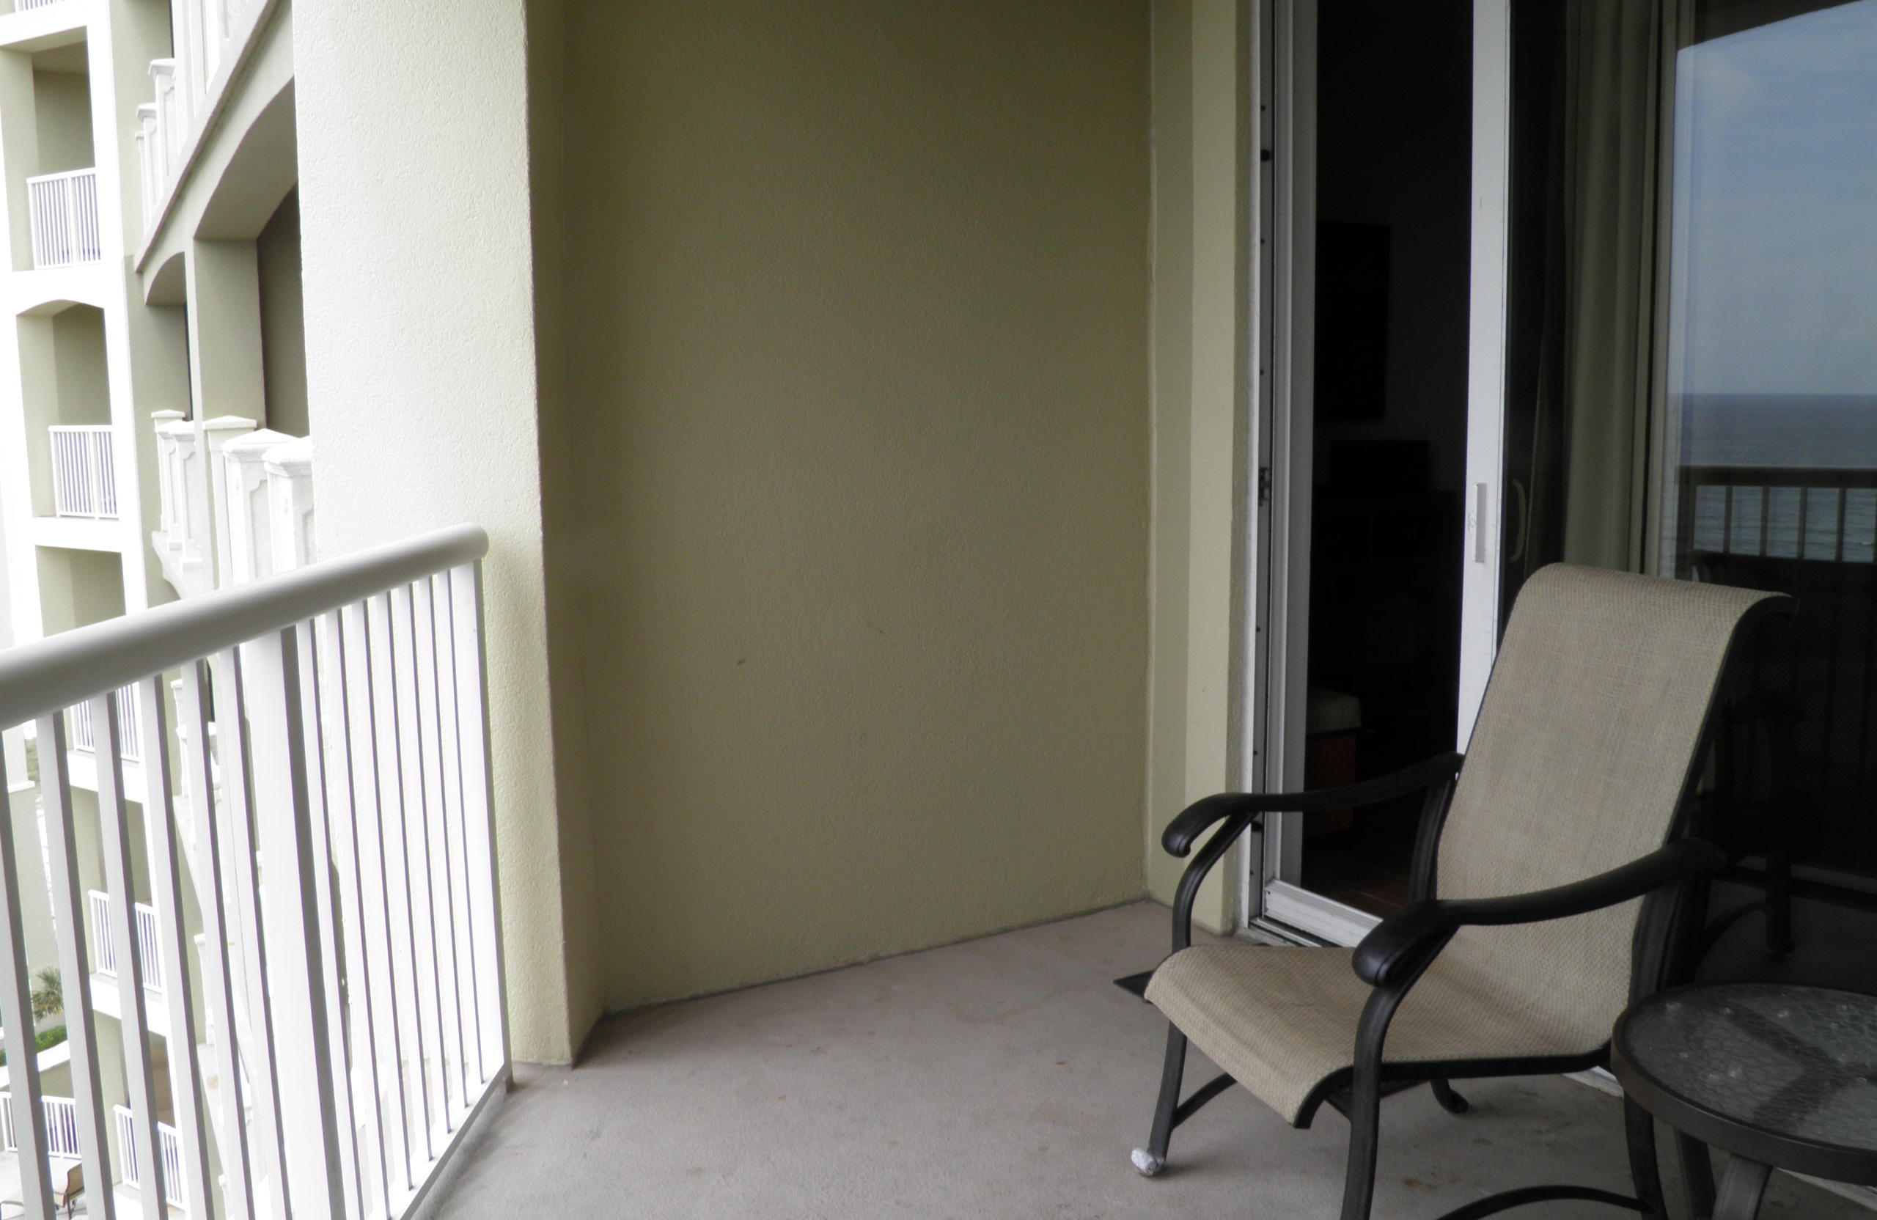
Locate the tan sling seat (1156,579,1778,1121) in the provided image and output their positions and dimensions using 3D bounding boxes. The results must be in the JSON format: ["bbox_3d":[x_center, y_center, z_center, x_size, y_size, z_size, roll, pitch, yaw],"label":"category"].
[{"bbox_3d":[0.799,0.311,2.372,0.834,0.701,0.488,-3,8,-18],"label":"tan sling seat"}]

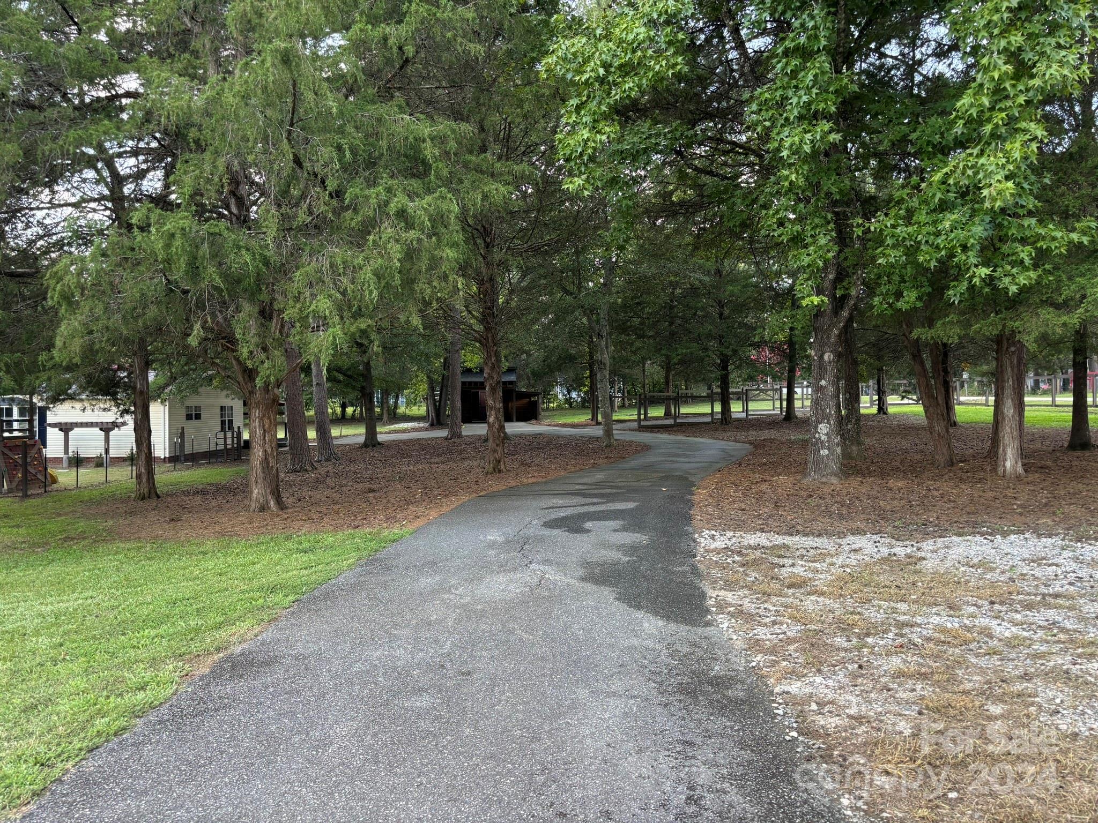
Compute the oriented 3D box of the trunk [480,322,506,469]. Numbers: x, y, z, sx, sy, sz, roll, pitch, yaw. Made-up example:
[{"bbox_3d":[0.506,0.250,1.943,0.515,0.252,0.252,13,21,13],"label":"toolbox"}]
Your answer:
[{"bbox_3d":[-1.154,-0.277,17.200,0.537,3.113,0.494,0,1,0],"label":"trunk"}]

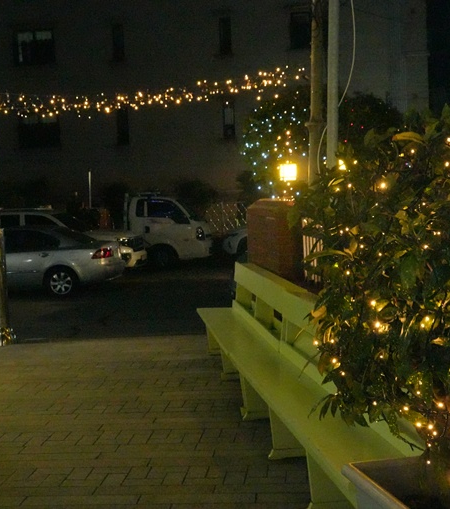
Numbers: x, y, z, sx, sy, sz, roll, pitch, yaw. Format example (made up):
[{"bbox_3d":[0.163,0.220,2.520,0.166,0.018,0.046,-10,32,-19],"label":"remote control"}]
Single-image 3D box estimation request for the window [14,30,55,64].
[{"bbox_3d":[-6.463,-7.066,28.867,1.405,1.218,0.150,-2,5,7],"label":"window"}]

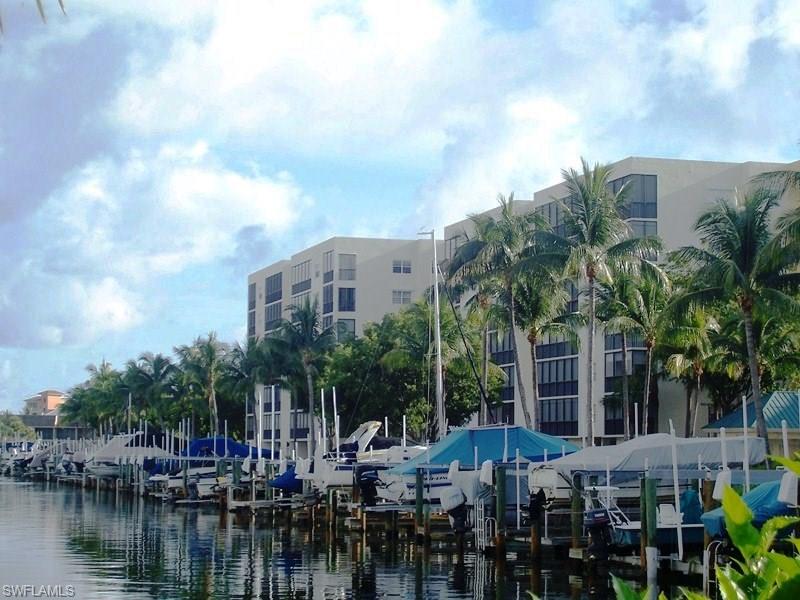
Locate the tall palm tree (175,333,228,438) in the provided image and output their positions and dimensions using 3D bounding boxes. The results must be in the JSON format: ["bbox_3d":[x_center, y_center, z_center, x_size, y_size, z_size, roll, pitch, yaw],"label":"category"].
[{"bbox_3d":[-19.593,9.804,188.000,5.400,12.560,5.400,1,-4,-6],"label":"tall palm tree"}]

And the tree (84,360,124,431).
[{"bbox_3d":[-40.853,15.165,262.000,5.800,13.050,5.800,1,-4,-9],"label":"tree"}]

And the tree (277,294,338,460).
[{"bbox_3d":[-7.022,6.526,144.926,4.800,13.480,4.800,0,-4,0],"label":"tree"}]

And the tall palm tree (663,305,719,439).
[{"bbox_3d":[14.459,4.720,94.000,3.300,8.500,3.300,0,-4,9],"label":"tall palm tree"}]

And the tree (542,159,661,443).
[{"bbox_3d":[9.556,1.224,90.171,5.800,15.670,6.000,0,-4,0],"label":"tree"}]

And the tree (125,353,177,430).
[{"bbox_3d":[-26.615,11.657,201.699,5.400,11.940,5.400,1,-5,-16],"label":"tree"}]

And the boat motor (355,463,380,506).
[{"bbox_3d":[-1.218,7.032,70.970,0.850,1.700,0.500,1,-5,-16],"label":"boat motor"}]

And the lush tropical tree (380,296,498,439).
[{"bbox_3d":[2.467,5.542,117.922,6.800,11.300,7.200,1,-5,-16],"label":"lush tropical tree"}]

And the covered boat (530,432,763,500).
[{"bbox_3d":[7.514,5.073,56.314,7.200,2.150,2.500,1,-5,-16],"label":"covered boat"}]

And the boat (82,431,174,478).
[{"bbox_3d":[-23.495,13.457,164.000,7.700,3.600,2.600,2,-4,-15],"label":"boat"}]

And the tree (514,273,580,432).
[{"bbox_3d":[8.017,4.350,103.972,3.900,11.540,3.900,0,-4,0],"label":"tree"}]

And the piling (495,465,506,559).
[{"bbox_3d":[3.186,6.672,59.664,0.290,2.850,0.290,1,-5,-16],"label":"piling"}]

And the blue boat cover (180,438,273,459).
[{"bbox_3d":[-10.912,9.496,122.000,6.200,1.600,2.400,2,-4,-15],"label":"blue boat cover"}]

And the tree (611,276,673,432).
[{"bbox_3d":[12.361,3.970,97.000,3.600,10.450,3.600,0,-4,7],"label":"tree"}]

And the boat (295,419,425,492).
[{"bbox_3d":[-1.339,7.102,86.000,6.900,3.150,2.500,2,-4,-15],"label":"boat"}]

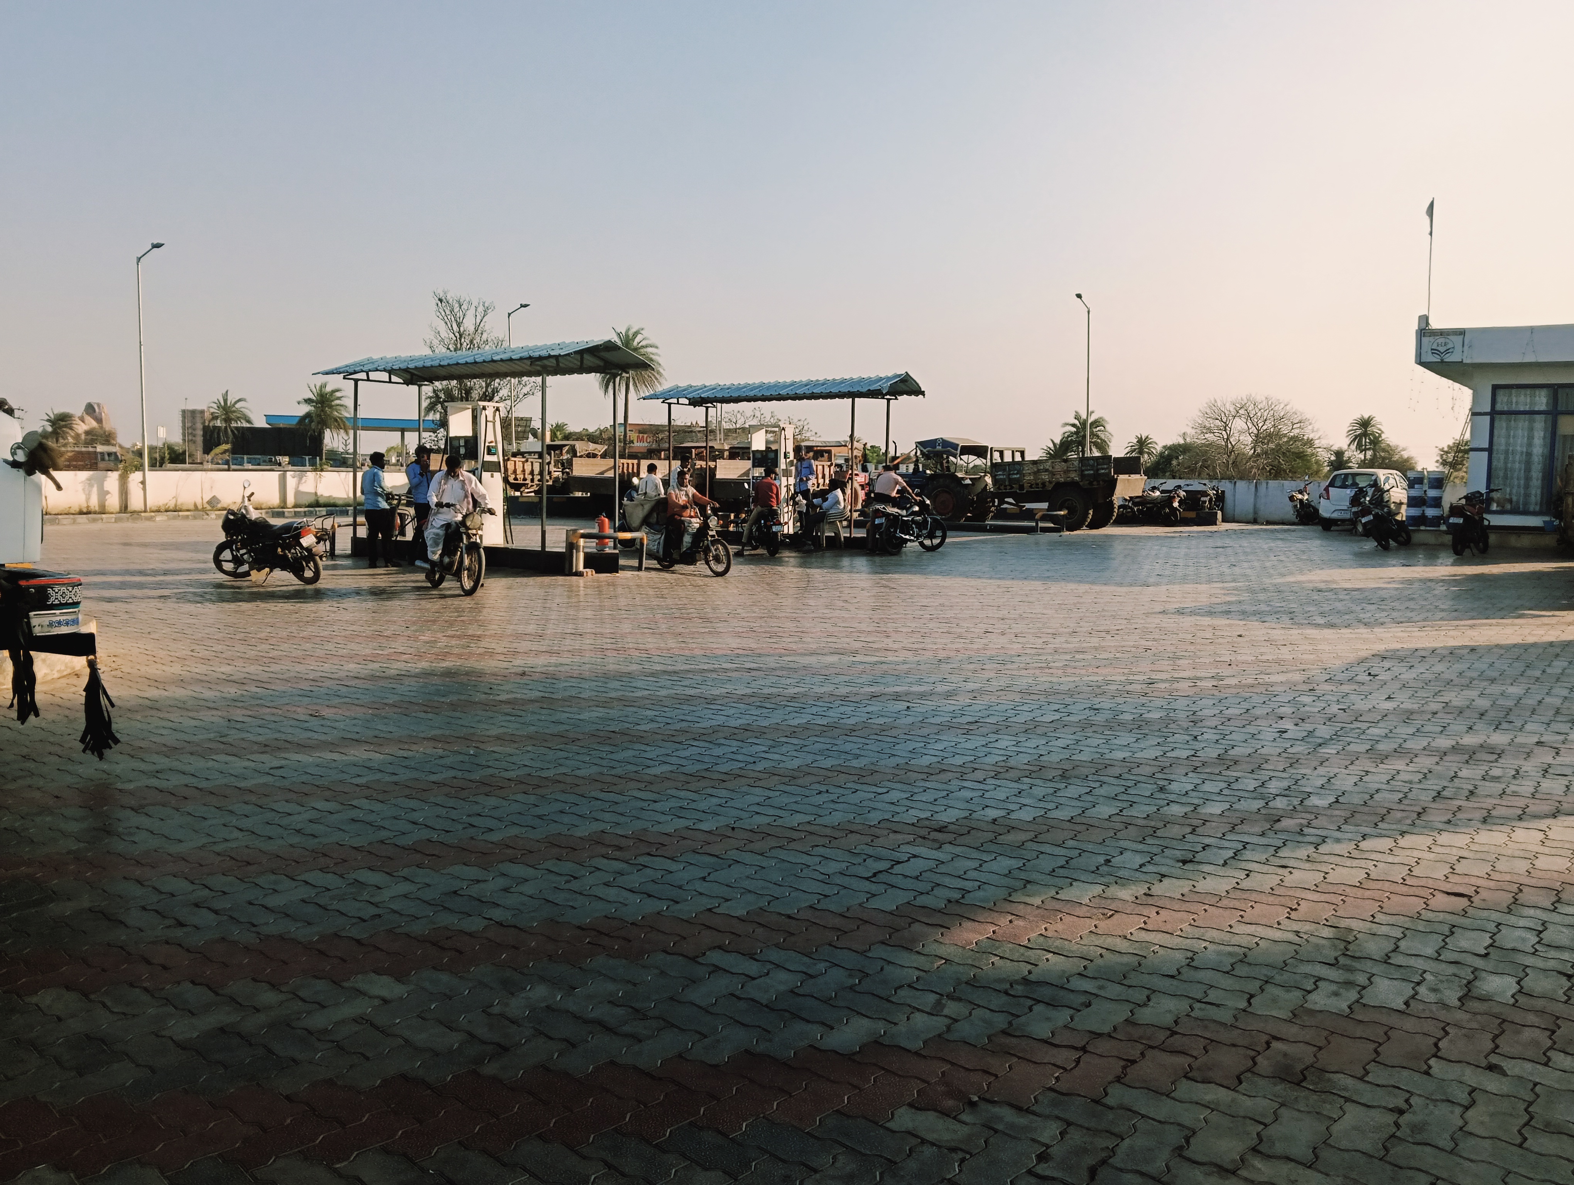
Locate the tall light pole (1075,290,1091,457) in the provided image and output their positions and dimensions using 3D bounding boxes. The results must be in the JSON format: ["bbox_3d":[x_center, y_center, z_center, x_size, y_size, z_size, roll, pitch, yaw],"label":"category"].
[{"bbox_3d":[9.742,-6.237,40.264,0.250,7.005,0.950,4,7,35],"label":"tall light pole"}]

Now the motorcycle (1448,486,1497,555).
[{"bbox_3d":[12.147,-1.218,21.826,2.000,1.090,0.750,-5,4,-43],"label":"motorcycle"}]

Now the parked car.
[{"bbox_3d":[14.362,-2.265,30.200,1.500,1.470,3.430,5,7,41],"label":"parked car"}]

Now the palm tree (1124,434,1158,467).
[{"bbox_3d":[38.654,-14.483,134.203,3.645,5.487,3.645,0,6,0],"label":"palm tree"}]

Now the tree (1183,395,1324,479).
[{"bbox_3d":[30.107,-9.519,79.430,9.200,6.391,8.740,0,6,0],"label":"tree"}]

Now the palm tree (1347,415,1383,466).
[{"bbox_3d":[47.005,-11.252,100.000,3.200,6.500,3.200,0,5,0],"label":"palm tree"}]

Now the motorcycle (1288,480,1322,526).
[{"bbox_3d":[13.761,-2.273,32.431,0.750,1.120,1.950,4,7,36],"label":"motorcycle"}]

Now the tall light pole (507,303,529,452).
[{"bbox_3d":[-10.493,-7.323,48.363,1.000,8.000,0.280,1,5,7],"label":"tall light pole"}]

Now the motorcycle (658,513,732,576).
[{"bbox_3d":[-1.330,-0.773,17.360,0.720,1.050,1.850,-5,7,-40],"label":"motorcycle"}]

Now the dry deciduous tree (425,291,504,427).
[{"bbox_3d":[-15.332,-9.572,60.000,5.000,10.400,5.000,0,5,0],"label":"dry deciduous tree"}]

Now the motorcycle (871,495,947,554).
[{"bbox_3d":[2.178,-1.201,21.487,1.980,1.100,0.750,-5,8,-43],"label":"motorcycle"}]

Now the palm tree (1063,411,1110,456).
[{"bbox_3d":[20.642,-9.737,84.442,3.400,5.600,3.400,0,6,0],"label":"palm tree"}]

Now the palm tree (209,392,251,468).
[{"bbox_3d":[-41.634,-11.410,92.000,3.400,7.400,3.400,0,5,0],"label":"palm tree"}]

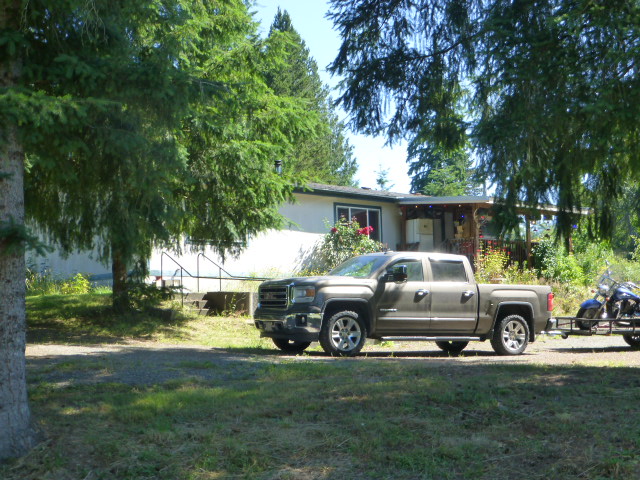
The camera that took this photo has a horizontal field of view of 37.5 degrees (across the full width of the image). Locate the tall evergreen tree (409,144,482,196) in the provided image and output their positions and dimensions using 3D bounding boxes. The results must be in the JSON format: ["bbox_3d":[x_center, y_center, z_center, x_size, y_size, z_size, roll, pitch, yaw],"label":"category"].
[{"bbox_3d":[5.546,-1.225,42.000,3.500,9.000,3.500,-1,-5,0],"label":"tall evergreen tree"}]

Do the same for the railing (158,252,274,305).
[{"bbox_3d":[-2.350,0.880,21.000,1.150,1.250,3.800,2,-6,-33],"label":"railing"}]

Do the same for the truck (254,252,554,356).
[{"bbox_3d":[1.680,1.200,17.760,5.830,1.890,2.080,3,-5,-29],"label":"truck"}]

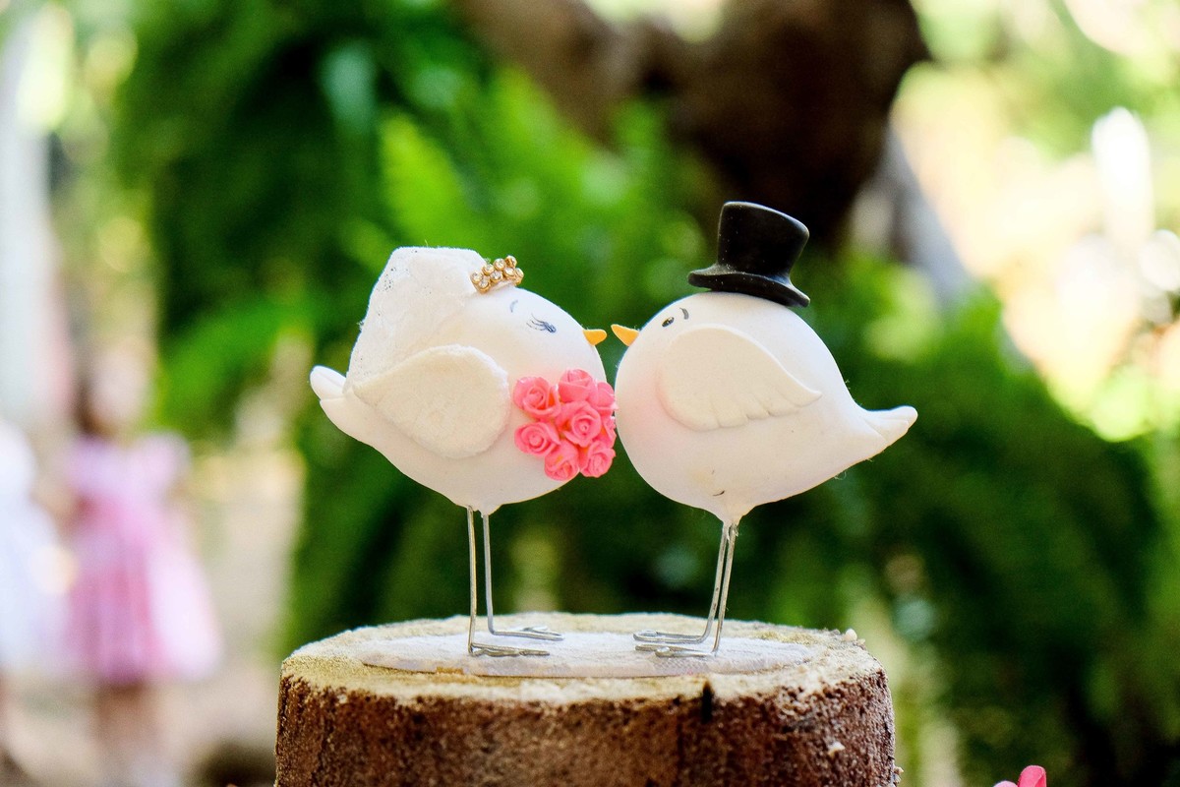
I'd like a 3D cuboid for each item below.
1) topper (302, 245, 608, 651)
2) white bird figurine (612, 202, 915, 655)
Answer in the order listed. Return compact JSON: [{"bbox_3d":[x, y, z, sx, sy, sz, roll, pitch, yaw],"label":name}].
[{"bbox_3d":[-0.031,0.013,0.665,0.075,0.098,0.060,0,3,4],"label":"topper"},{"bbox_3d":[0.043,0.008,0.665,0.074,0.109,0.059,0,3,0],"label":"white bird figurine"}]

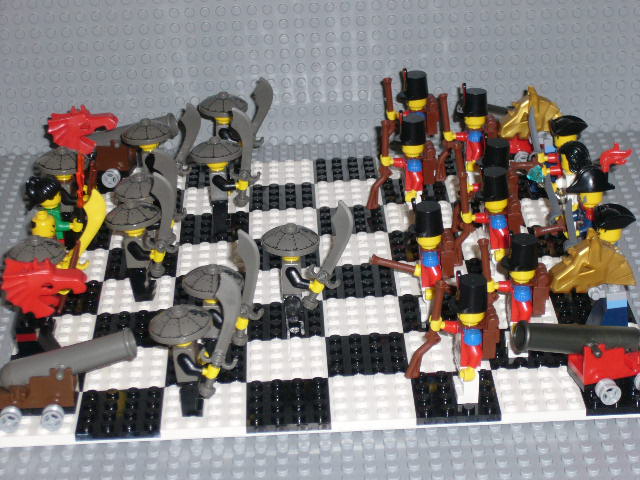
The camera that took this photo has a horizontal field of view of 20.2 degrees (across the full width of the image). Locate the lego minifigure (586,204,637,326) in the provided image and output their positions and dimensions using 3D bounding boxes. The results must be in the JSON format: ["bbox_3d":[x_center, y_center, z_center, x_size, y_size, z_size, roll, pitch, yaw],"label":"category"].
[{"bbox_3d":[0.119,0.008,0.736,0.020,0.045,0.024,-3,26,0],"label":"lego minifigure"}]

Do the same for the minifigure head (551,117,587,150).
[{"bbox_3d":[0.114,-0.049,0.819,0.017,0.015,0.015,-3,26,0],"label":"minifigure head"}]

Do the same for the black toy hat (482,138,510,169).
[{"bbox_3d":[0.077,-0.037,0.786,0.014,0.015,0.012,-3,26,0],"label":"black toy hat"}]

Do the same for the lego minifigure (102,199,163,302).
[{"bbox_3d":[-0.077,0.003,0.767,0.025,0.043,0.025,-3,26,0],"label":"lego minifigure"}]

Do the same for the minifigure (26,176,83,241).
[{"bbox_3d":[-0.117,-0.008,0.796,0.025,0.044,0.022,-3,26,0],"label":"minifigure"}]

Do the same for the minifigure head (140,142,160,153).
[{"bbox_3d":[-0.080,-0.047,0.847,0.010,0.009,0.010,-3,26,0],"label":"minifigure head"}]

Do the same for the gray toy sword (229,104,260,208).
[{"bbox_3d":[-0.035,-0.037,0.808,0.015,0.048,0.005,-3,26,0],"label":"gray toy sword"}]

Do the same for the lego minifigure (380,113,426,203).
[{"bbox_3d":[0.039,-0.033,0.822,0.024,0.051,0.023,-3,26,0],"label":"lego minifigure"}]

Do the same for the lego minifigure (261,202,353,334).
[{"bbox_3d":[-0.005,0.008,0.734,0.037,0.059,0.024,-3,26,0],"label":"lego minifigure"}]

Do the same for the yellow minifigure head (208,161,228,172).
[{"bbox_3d":[-0.046,-0.037,0.821,0.010,0.009,0.010,-3,26,0],"label":"yellow minifigure head"}]

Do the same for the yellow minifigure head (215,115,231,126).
[{"bbox_3d":[-0.047,-0.063,0.876,0.010,0.009,0.010,-3,26,0],"label":"yellow minifigure head"}]

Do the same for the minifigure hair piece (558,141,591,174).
[{"bbox_3d":[0.112,-0.037,0.793,0.015,0.014,0.013,-3,26,0],"label":"minifigure hair piece"}]

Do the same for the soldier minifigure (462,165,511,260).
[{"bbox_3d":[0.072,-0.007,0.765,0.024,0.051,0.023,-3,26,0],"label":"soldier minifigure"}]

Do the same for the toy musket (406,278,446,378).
[{"bbox_3d":[0.041,0.035,0.688,0.011,0.044,0.004,5,25,-4],"label":"toy musket"}]

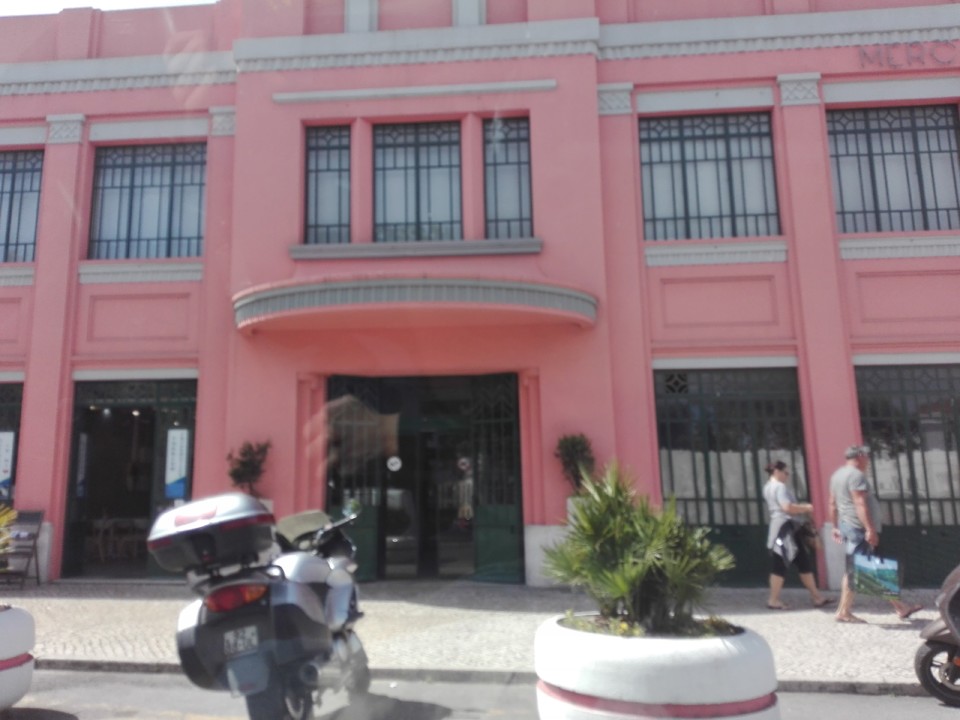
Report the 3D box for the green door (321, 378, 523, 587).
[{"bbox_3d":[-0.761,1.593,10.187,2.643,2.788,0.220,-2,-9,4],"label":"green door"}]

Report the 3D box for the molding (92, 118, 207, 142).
[{"bbox_3d":[-4.947,-3.426,11.248,1.813,0.291,0.120,-1,-9,4],"label":"molding"}]

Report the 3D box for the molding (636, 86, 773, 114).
[{"bbox_3d":[3.095,-3.570,10.366,1.833,0.278,0.120,-1,-8,5],"label":"molding"}]

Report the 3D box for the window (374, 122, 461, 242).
[{"bbox_3d":[-0.883,-2.542,10.746,1.260,1.786,0.120,-1,-9,4],"label":"window"}]

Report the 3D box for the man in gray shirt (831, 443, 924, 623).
[{"bbox_3d":[4.029,1.747,7.651,0.800,1.734,0.560,0,-9,-6],"label":"man in gray shirt"}]

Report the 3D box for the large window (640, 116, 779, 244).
[{"bbox_3d":[3.274,-2.613,10.748,1.890,1.857,0.140,-2,-9,4],"label":"large window"}]

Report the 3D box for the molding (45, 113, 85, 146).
[{"bbox_3d":[-6.239,-3.454,11.345,0.612,0.467,0.170,-2,-9,4],"label":"molding"}]

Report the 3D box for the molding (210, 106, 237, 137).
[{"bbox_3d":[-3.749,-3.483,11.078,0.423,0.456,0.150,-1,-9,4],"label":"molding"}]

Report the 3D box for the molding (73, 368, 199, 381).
[{"bbox_3d":[-4.828,0.217,10.557,1.824,0.145,0.120,-1,-8,5],"label":"molding"}]

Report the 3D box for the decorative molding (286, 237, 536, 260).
[{"bbox_3d":[-0.896,-1.495,10.297,3.451,0.211,0.220,-2,-9,4],"label":"decorative molding"}]

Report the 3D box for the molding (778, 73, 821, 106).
[{"bbox_3d":[4.506,-3.781,10.592,0.598,0.459,0.170,-2,-9,4],"label":"molding"}]

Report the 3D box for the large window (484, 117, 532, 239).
[{"bbox_3d":[0.407,-2.569,10.650,0.643,1.794,0.120,-1,-9,4],"label":"large window"}]

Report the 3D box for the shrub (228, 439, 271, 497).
[{"bbox_3d":[-3.128,1.481,10.144,0.530,0.743,0.520,-1,-10,5],"label":"shrub"}]

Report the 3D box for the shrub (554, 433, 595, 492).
[{"bbox_3d":[1.214,1.346,9.690,0.510,0.770,0.500,-1,-10,5],"label":"shrub"}]

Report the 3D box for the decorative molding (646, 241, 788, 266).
[{"bbox_3d":[3.234,-1.440,10.297,1.886,0.269,0.140,-1,-9,4],"label":"decorative molding"}]

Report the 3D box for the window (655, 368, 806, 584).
[{"bbox_3d":[3.361,1.545,10.005,1.916,2.881,0.140,-1,-9,4],"label":"window"}]

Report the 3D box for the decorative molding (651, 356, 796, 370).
[{"bbox_3d":[3.217,0.046,9.869,1.848,0.149,0.120,-1,-8,5],"label":"decorative molding"}]

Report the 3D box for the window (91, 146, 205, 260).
[{"bbox_3d":[-4.867,-2.320,11.025,1.716,1.728,0.120,-1,-8,5],"label":"window"}]

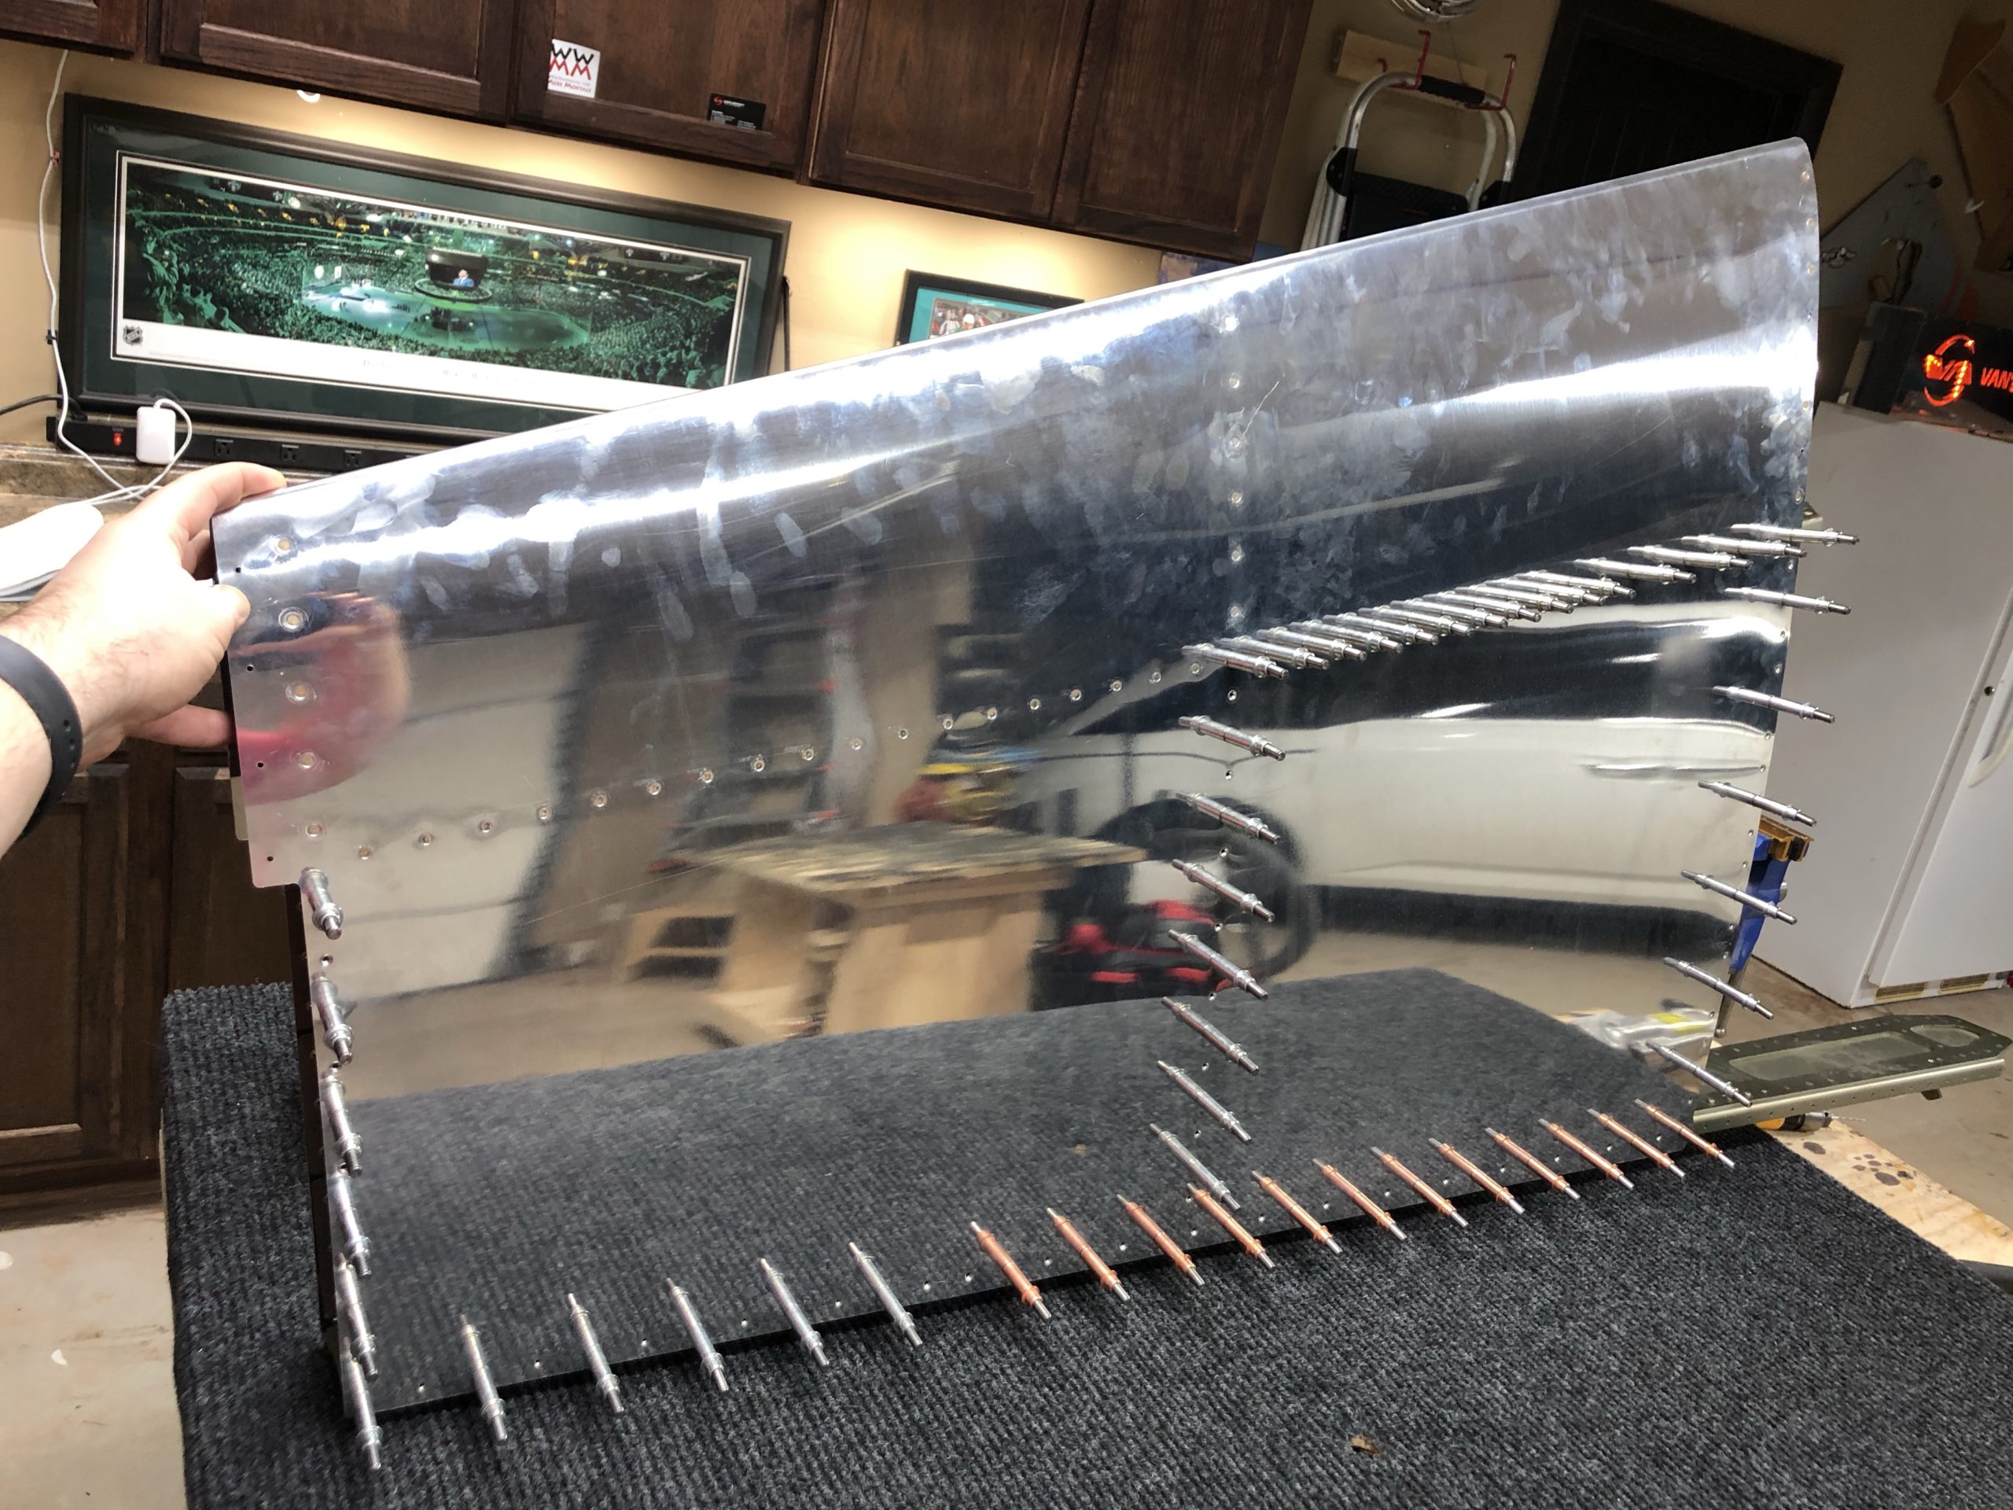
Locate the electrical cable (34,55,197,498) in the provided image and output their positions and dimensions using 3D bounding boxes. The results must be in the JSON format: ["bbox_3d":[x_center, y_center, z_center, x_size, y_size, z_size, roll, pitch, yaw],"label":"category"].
[{"bbox_3d":[-1.295,-0.680,2.373,0.210,0.610,0.120,1,20,-30],"label":"electrical cable"}]

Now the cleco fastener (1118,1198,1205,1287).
[{"bbox_3d":[0.085,0.268,0.900,0.009,0.009,0.079,-1,20,-30],"label":"cleco fastener"}]

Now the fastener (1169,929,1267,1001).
[{"bbox_3d":[0.110,0.109,0.850,0.009,0.009,0.079,-1,18,-30],"label":"fastener"}]

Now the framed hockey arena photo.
[{"bbox_3d":[-0.897,-0.731,2.643,1.100,0.450,0.030,1,22,-30],"label":"framed hockey arena photo"}]

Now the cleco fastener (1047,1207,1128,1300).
[{"bbox_3d":[0.043,0.268,0.876,0.009,0.009,0.079,-1,20,-30],"label":"cleco fastener"}]

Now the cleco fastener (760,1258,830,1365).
[{"bbox_3d":[-0.103,0.270,0.791,0.009,0.009,0.079,-1,20,-30],"label":"cleco fastener"}]

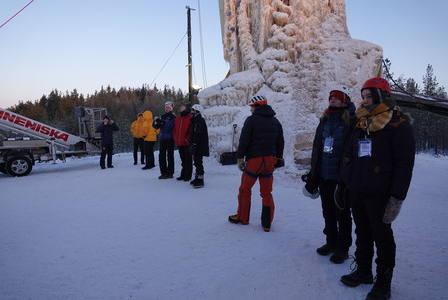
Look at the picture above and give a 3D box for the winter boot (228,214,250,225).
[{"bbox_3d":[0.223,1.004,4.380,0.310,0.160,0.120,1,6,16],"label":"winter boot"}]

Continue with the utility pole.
[{"bbox_3d":[-2.010,-4.230,18.000,0.380,8.300,0.300,0,5,0],"label":"utility pole"}]

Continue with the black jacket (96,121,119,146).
[{"bbox_3d":[-3.757,-0.511,9.700,0.680,0.740,0.420,-2,6,-21],"label":"black jacket"}]

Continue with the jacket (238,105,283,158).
[{"bbox_3d":[0.508,-0.236,4.100,0.560,0.730,0.380,-3,6,-24],"label":"jacket"}]

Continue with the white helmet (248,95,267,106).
[{"bbox_3d":[0.462,-0.660,4.050,0.275,0.155,0.210,3,6,31],"label":"white helmet"}]

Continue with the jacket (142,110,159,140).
[{"bbox_3d":[-2.254,-0.741,9.300,0.520,0.920,0.400,-4,6,-33],"label":"jacket"}]

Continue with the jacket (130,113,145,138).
[{"bbox_3d":[-2.880,-0.816,10.200,0.560,0.860,0.360,-2,6,-21],"label":"jacket"}]

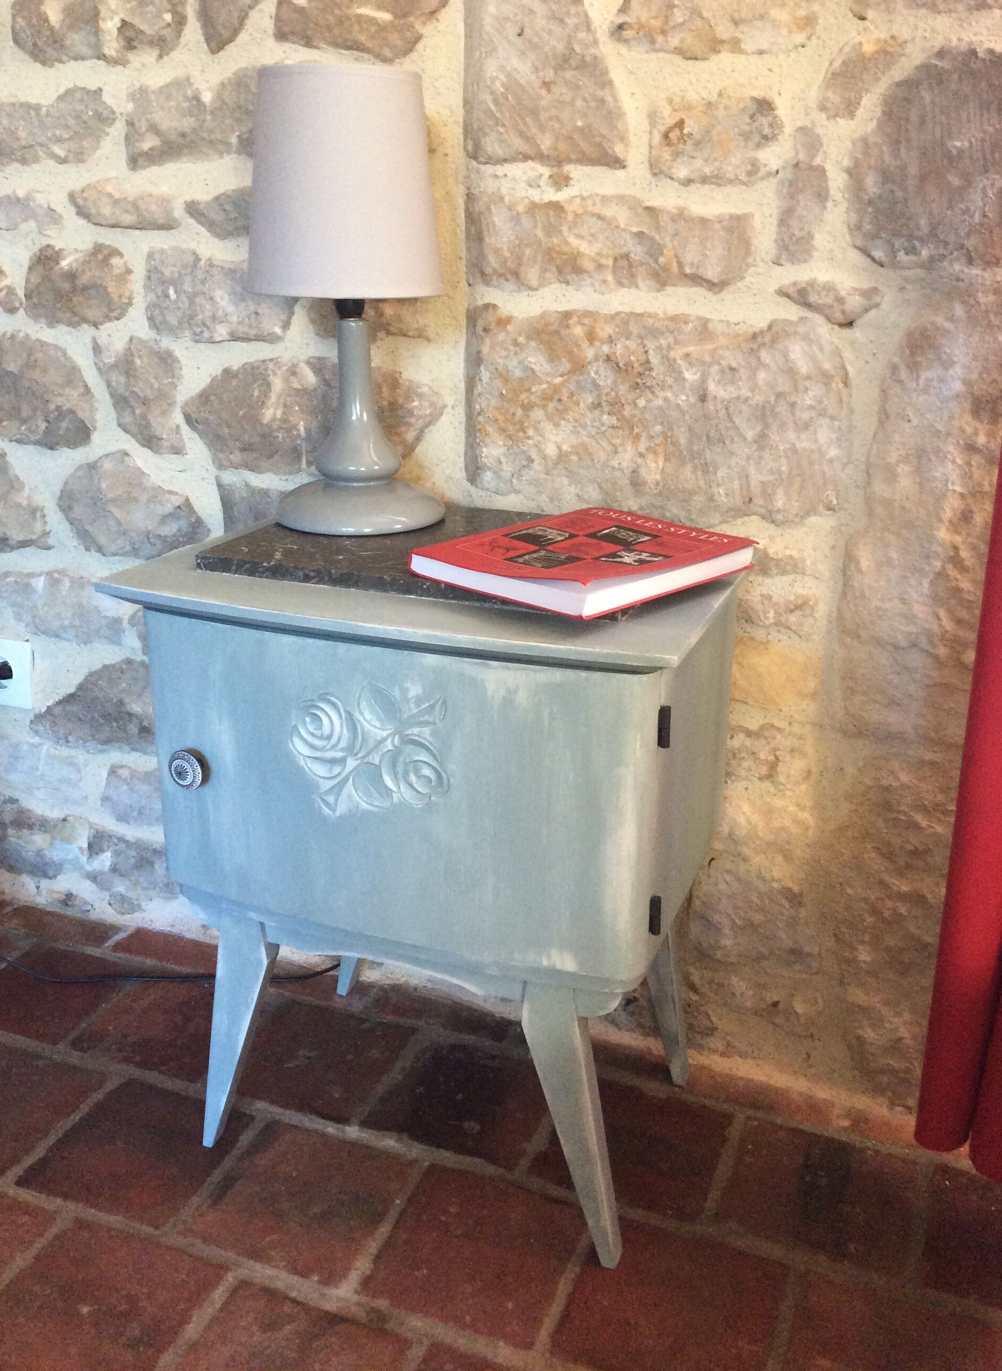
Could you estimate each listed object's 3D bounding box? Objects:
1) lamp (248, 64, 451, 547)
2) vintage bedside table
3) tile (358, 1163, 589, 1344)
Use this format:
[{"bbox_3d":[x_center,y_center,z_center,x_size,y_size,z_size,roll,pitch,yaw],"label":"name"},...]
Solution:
[{"bbox_3d":[-0.124,-0.308,1.027,0.159,0.349,0.159,0,21,0],"label":"lamp"},{"bbox_3d":[-0.049,0.152,1.092,0.458,0.555,0.318,8,22,20],"label":"vintage bedside table"},{"bbox_3d":[-0.018,0.474,1.051,0.145,0.018,0.147,8,22,20],"label":"tile"}]

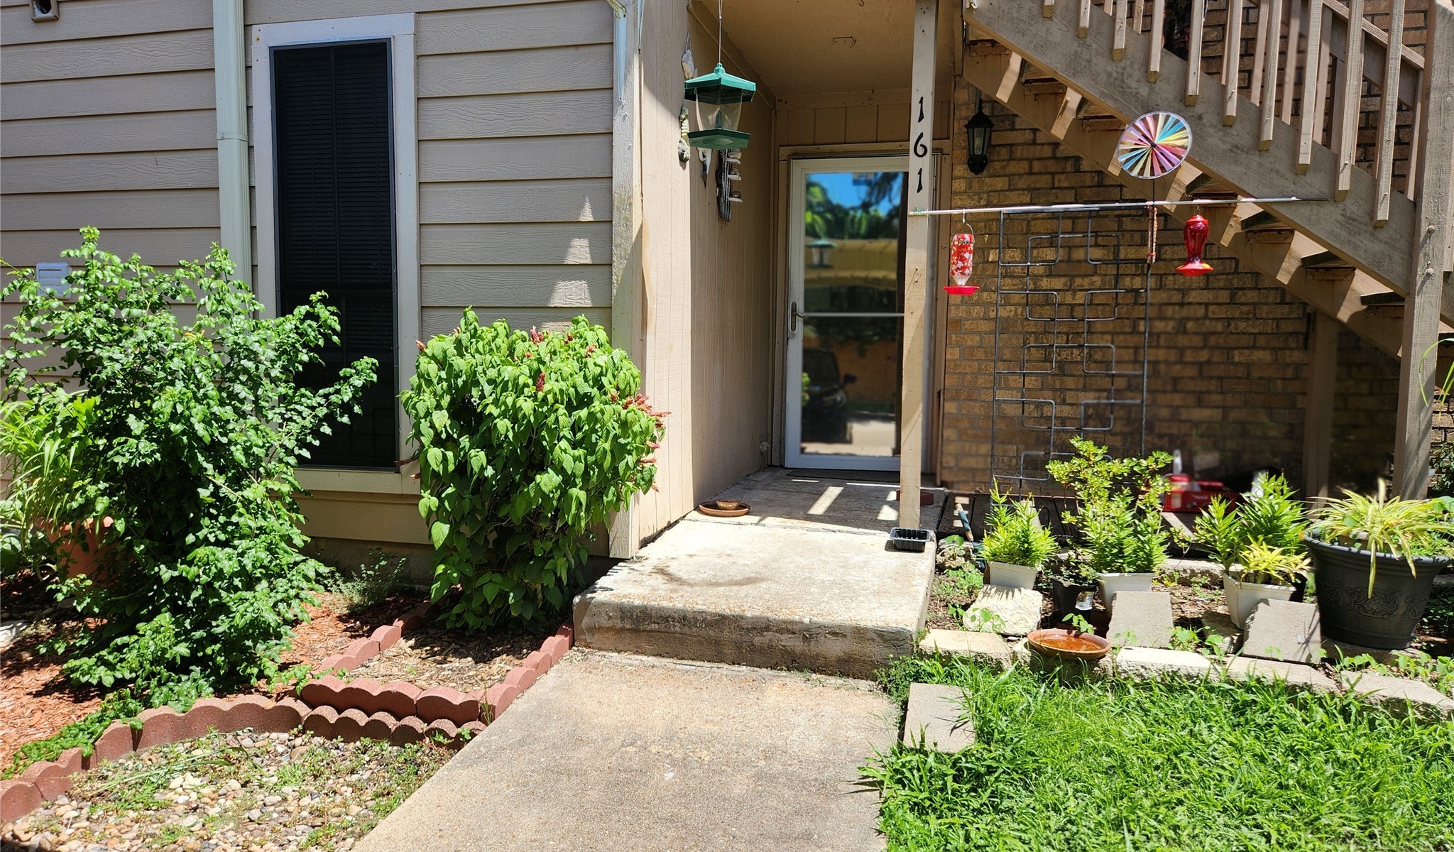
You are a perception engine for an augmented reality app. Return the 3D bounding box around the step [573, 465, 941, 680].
[{"bbox_3d":[0.445,0.534,4.750,1.180,0.170,3.500,2,5,14],"label":"step"}]

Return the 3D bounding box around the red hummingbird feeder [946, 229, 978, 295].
[{"bbox_3d":[1.030,-0.721,4.232,0.155,0.290,0.155,2,5,14],"label":"red hummingbird feeder"}]

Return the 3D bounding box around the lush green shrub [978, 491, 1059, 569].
[{"bbox_3d":[1.118,0.394,3.707,0.300,0.300,0.280,2,5,14],"label":"lush green shrub"}]

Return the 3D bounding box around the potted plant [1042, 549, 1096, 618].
[{"bbox_3d":[1.244,0.583,3.516,0.190,0.260,0.190,2,5,14],"label":"potted plant"}]

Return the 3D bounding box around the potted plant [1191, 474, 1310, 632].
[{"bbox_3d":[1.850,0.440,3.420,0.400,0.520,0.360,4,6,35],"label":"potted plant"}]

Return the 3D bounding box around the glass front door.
[{"bbox_3d":[0.859,-0.715,6.318,0.910,2.040,0.060,2,5,14],"label":"glass front door"}]

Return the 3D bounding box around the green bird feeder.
[{"bbox_3d":[-0.026,-1.240,3.720,0.270,0.305,0.300,1,5,-1],"label":"green bird feeder"}]

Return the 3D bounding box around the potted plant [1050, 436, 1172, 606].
[{"bbox_3d":[1.443,0.389,3.637,0.440,0.670,0.400,2,5,14],"label":"potted plant"}]

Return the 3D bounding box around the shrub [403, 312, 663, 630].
[{"bbox_3d":[-0.697,0.159,3.468,0.880,1.090,0.760,2,5,14],"label":"shrub"}]

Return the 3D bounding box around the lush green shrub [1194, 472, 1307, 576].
[{"bbox_3d":[1.866,0.357,3.450,0.400,0.360,0.360,4,6,35],"label":"lush green shrub"}]

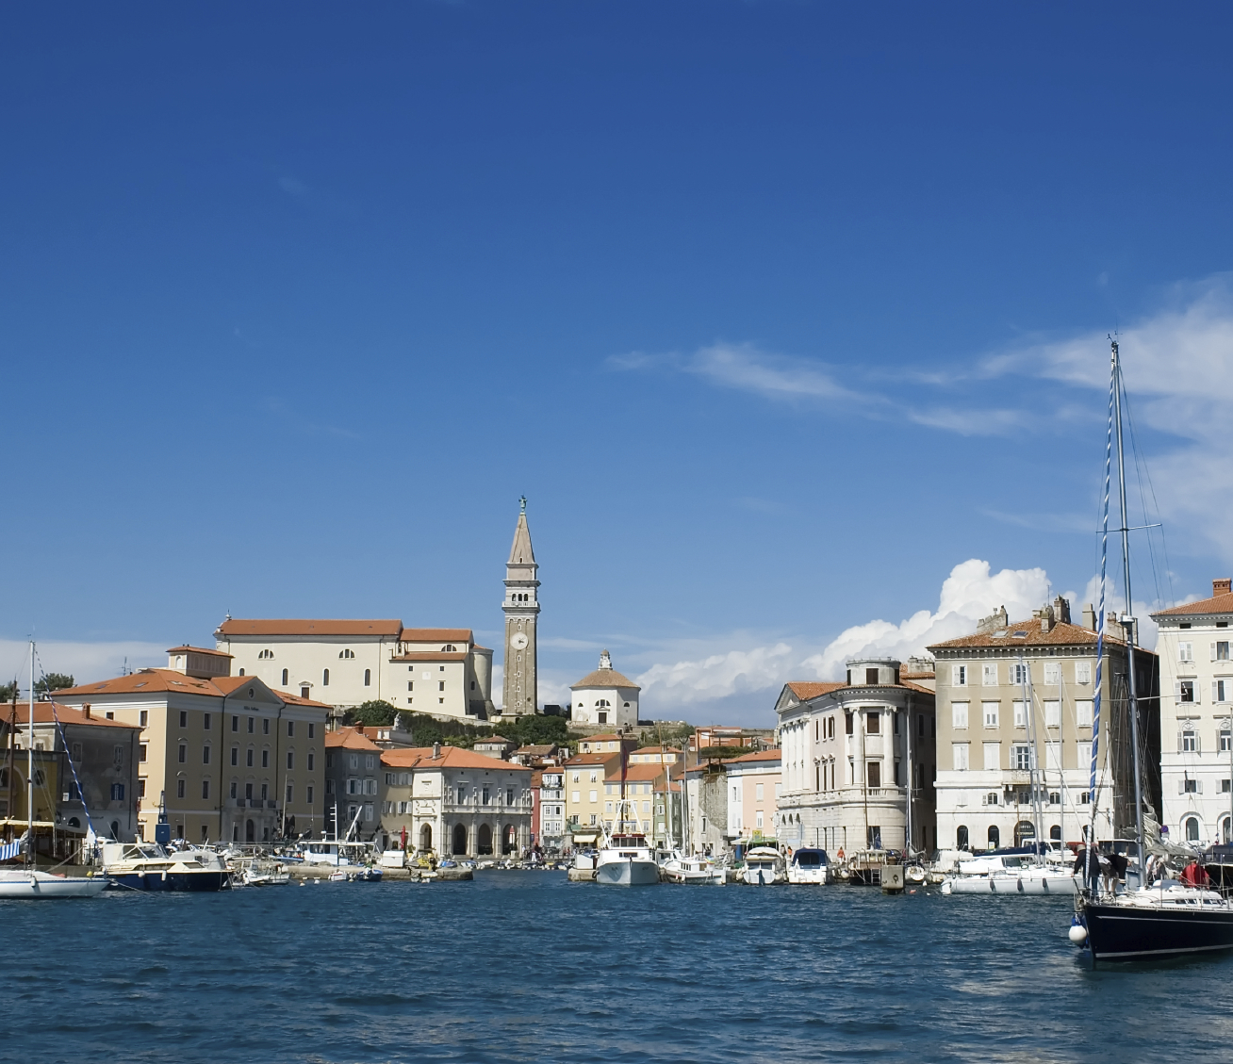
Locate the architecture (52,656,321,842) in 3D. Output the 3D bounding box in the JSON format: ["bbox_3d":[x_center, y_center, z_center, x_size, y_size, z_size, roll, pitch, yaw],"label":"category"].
[{"bbox_3d":[-43.069,22.942,210.695,15.000,21.556,28.500,-4,-9,26],"label":"architecture"}]

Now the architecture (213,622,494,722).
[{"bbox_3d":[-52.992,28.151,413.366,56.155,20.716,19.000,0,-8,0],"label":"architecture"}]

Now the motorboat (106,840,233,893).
[{"bbox_3d":[-28.337,20.946,128.665,8.200,3.200,2.900,0,-9,5],"label":"motorboat"}]

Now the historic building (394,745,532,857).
[{"bbox_3d":[-21.132,36.725,279.606,10.500,15.200,17.000,-7,-11,41],"label":"historic building"}]

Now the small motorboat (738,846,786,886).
[{"bbox_3d":[11.943,26.582,163.479,2.800,2.988,6.800,-2,-9,11],"label":"small motorboat"}]

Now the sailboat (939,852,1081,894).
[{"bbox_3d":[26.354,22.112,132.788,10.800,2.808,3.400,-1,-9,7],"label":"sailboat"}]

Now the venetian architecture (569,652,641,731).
[{"bbox_3d":[-2.298,32.330,423.162,14.400,15.600,14.400,-1,-9,7],"label":"venetian architecture"}]

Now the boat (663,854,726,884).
[{"bbox_3d":[6.107,26.535,160.926,5.200,2.306,2.100,4,-9,-23],"label":"boat"}]

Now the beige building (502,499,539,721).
[{"bbox_3d":[-19.196,15.867,413.188,7.200,46.787,7.200,0,-9,-1],"label":"beige building"}]

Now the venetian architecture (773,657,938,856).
[{"bbox_3d":[24.899,21.956,193.074,12.500,18.533,32.000,1,-9,-7],"label":"venetian architecture"}]

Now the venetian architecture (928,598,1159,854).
[{"bbox_3d":[39.101,18.985,191.299,16.000,24.000,14.500,-3,-9,20],"label":"venetian architecture"}]

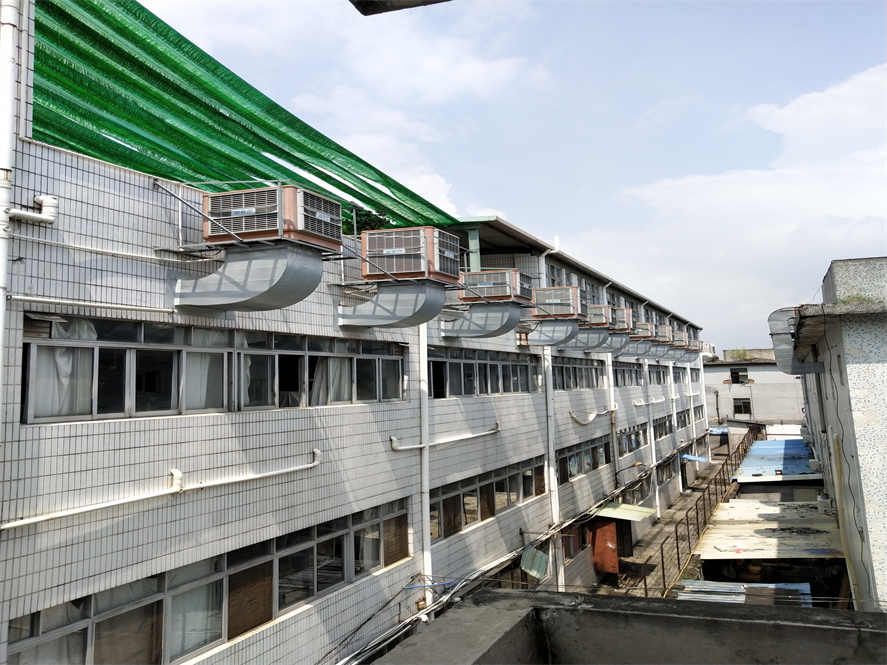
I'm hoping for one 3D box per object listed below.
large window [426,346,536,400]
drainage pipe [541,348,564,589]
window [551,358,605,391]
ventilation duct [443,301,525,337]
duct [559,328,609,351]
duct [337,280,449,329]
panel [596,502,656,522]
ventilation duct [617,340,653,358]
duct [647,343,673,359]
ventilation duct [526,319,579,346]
[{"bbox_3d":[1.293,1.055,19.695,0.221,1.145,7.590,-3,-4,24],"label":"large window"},{"bbox_3d":[3.386,4.441,23.532,0.166,8.280,0.166,-3,-4,24],"label":"drainage pipe"},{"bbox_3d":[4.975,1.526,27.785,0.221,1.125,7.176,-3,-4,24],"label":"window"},{"bbox_3d":[0.852,-0.204,16.667,1.656,0.669,0.690,-3,-4,24],"label":"ventilation duct"},{"bbox_3d":[4.391,0.252,24.444,1.656,0.669,0.690,-3,-4,24],"label":"duct"},{"bbox_3d":[-0.831,-0.398,12.778,1.715,0.665,0.721,-4,-5,25],"label":"duct"},{"bbox_3d":[6.307,6.276,26.901,1.855,0.100,2.590,1,-3,25],"label":"panel"},{"bbox_3d":[7.830,0.695,32.001,1.656,0.669,0.690,-3,-4,24],"label":"ventilation duct"},{"bbox_3d":[9.194,0.868,33.997,1.715,0.658,0.714,-4,-5,25],"label":"duct"},{"bbox_3d":[2.806,0.060,20.394,1.645,0.658,0.714,-4,-5,25],"label":"ventilation duct"}]

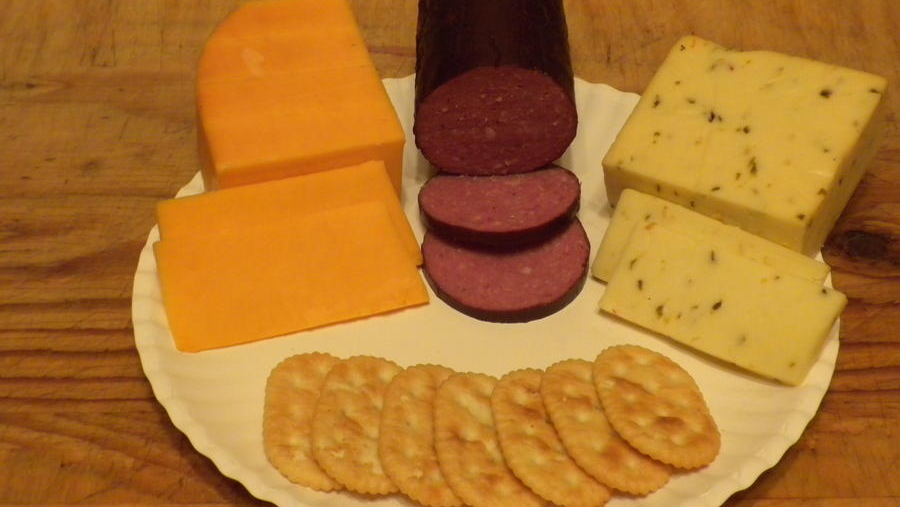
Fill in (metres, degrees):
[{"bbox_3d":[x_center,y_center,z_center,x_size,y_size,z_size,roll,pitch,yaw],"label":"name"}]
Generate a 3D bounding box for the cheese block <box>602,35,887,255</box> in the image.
[{"bbox_3d":[0.105,-0.037,0.484,0.075,0.029,0.070,19,59,28],"label":"cheese block"}]

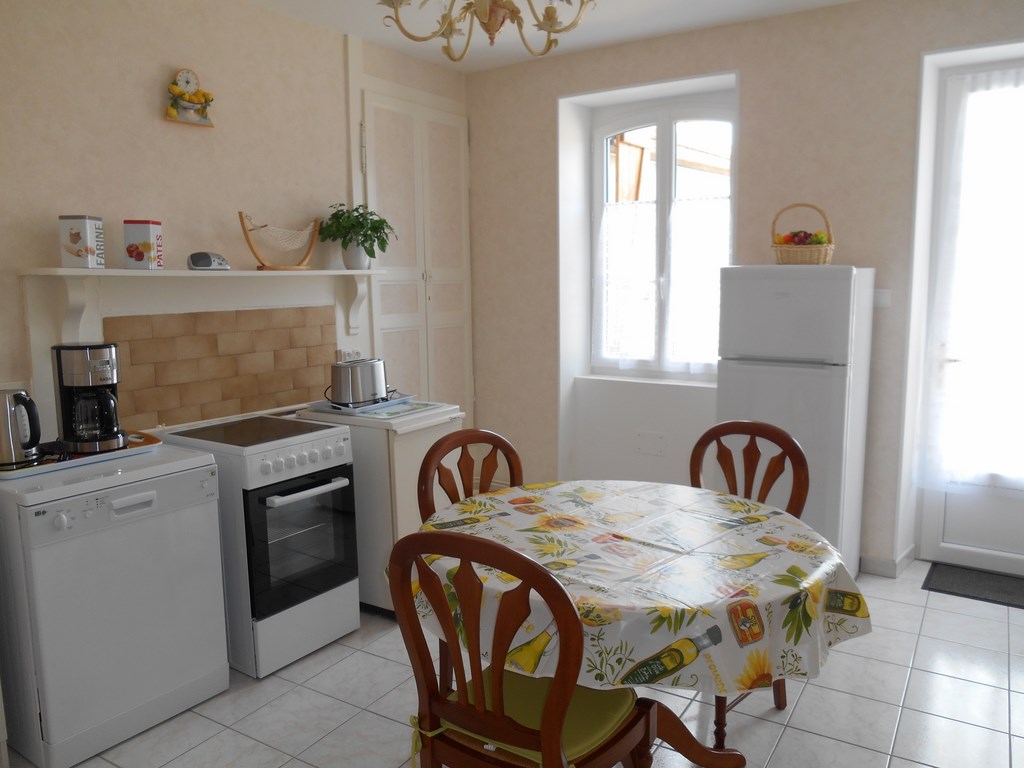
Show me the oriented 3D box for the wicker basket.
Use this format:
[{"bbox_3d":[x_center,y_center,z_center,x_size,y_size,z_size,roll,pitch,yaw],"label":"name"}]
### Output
[{"bbox_3d":[1.268,-0.646,3.365,0.240,0.270,0.190,4,9,32],"label":"wicker basket"}]

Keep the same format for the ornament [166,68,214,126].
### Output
[{"bbox_3d":[-1.300,-1.164,3.127,0.055,0.210,0.200,4,9,32],"label":"ornament"}]

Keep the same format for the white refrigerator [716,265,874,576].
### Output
[{"bbox_3d":[1.283,0.209,3.506,0.540,1.457,0.585,4,9,32],"label":"white refrigerator"}]

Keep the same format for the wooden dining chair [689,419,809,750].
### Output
[{"bbox_3d":[0.621,0.614,2.475,0.500,0.945,0.460,-7,10,-41],"label":"wooden dining chair"}]

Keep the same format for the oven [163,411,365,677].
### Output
[{"bbox_3d":[-1.011,0.599,3.095,0.620,0.845,0.505,5,9,35],"label":"oven"}]

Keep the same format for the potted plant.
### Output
[{"bbox_3d":[-0.770,-0.727,3.812,0.310,0.325,0.330,-1,8,0],"label":"potted plant"}]

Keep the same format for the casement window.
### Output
[{"bbox_3d":[0.903,-0.836,4.485,0.970,1.610,0.090,4,9,32],"label":"casement window"}]

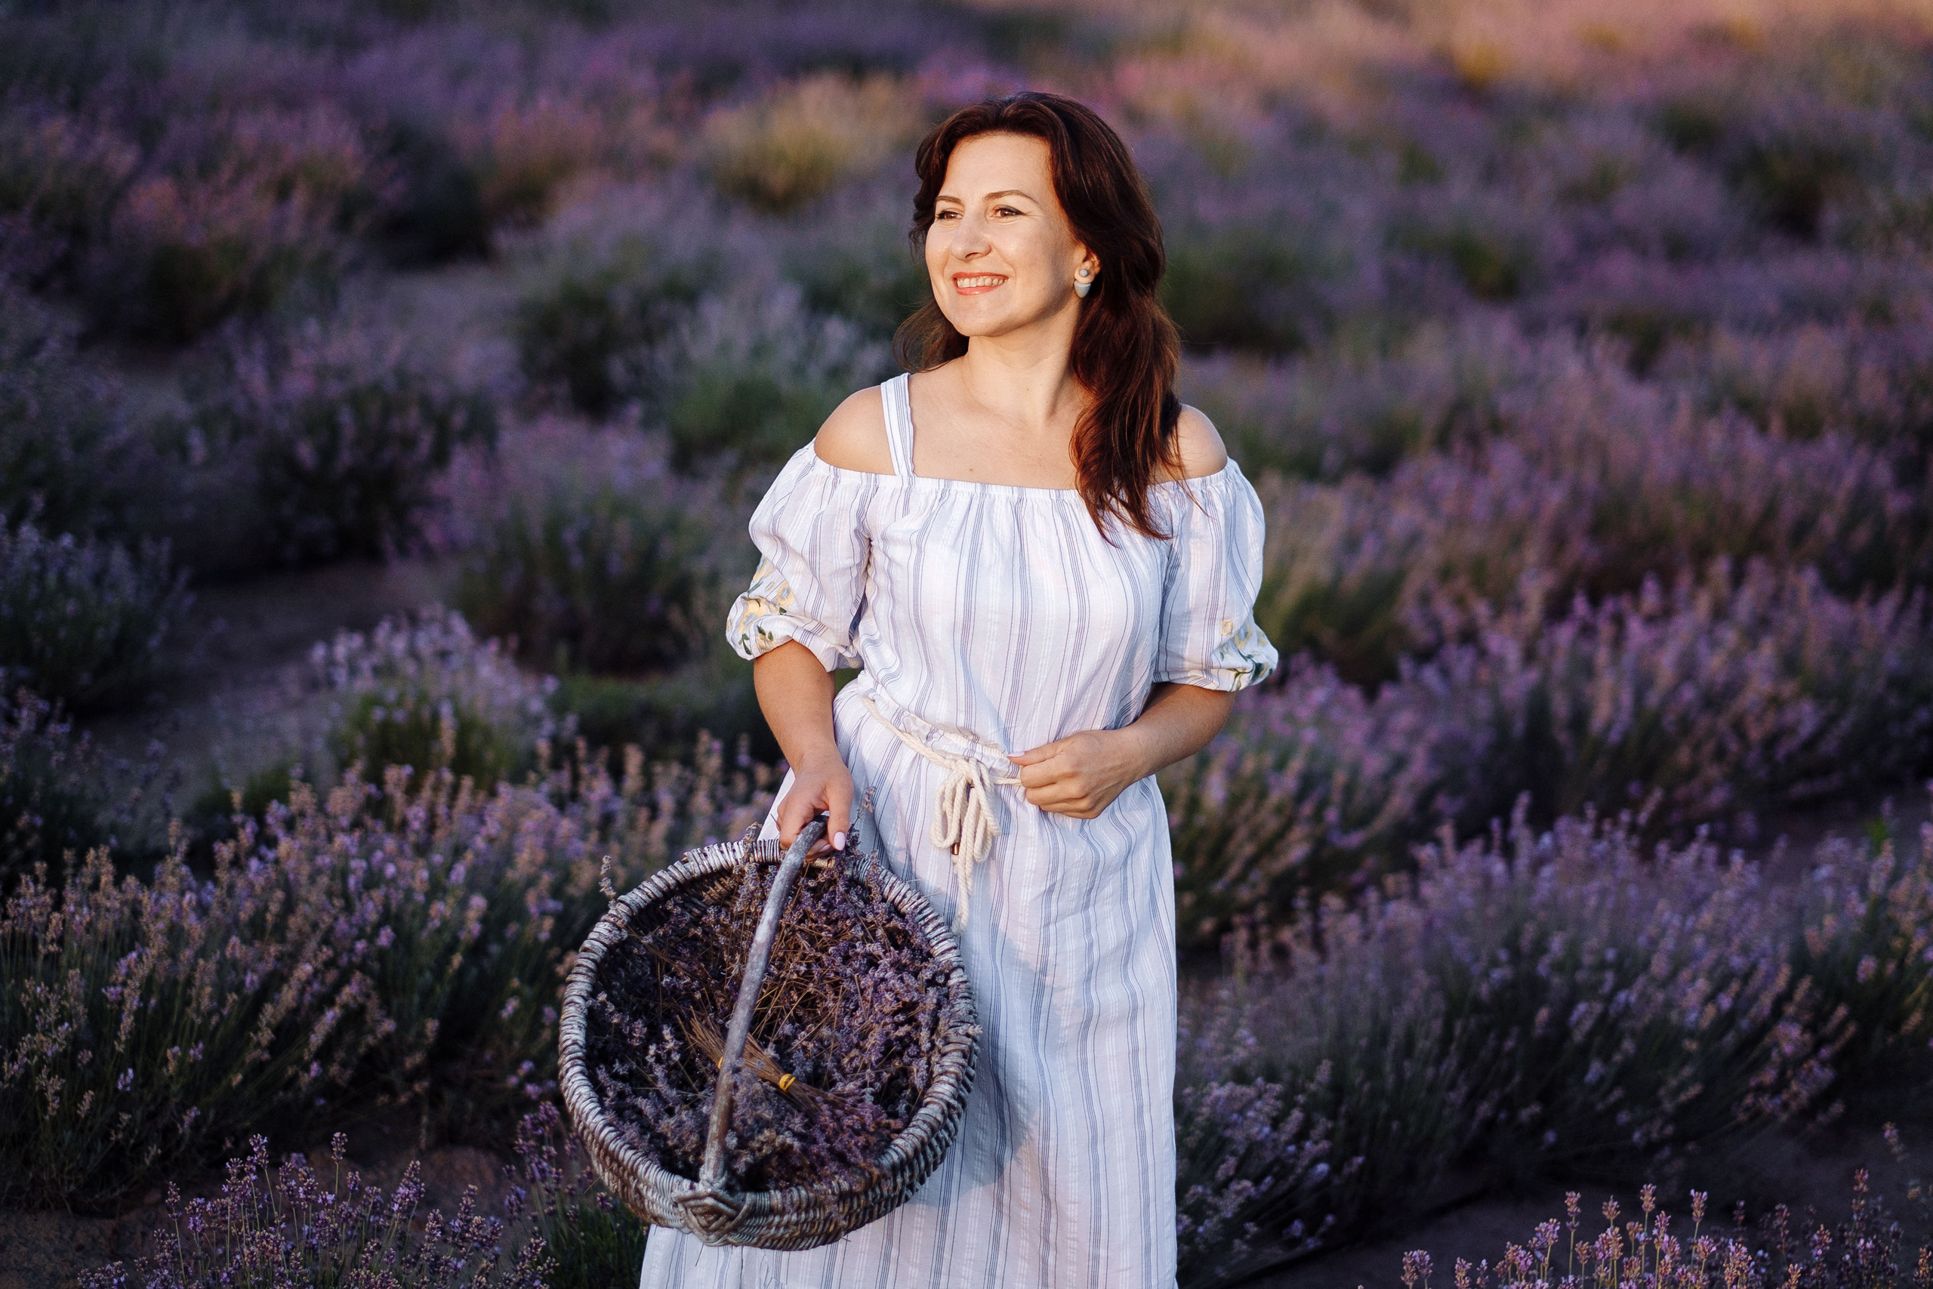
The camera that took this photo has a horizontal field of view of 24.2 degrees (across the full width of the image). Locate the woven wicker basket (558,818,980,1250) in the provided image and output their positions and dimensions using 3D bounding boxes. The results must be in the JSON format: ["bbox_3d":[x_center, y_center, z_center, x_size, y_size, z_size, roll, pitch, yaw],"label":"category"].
[{"bbox_3d":[-0.182,0.356,4.200,0.385,0.390,0.360,17,-28,12],"label":"woven wicker basket"}]

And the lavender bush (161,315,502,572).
[{"bbox_3d":[-1.456,-0.460,10.300,0.740,0.540,0.660,0,10,0],"label":"lavender bush"}]

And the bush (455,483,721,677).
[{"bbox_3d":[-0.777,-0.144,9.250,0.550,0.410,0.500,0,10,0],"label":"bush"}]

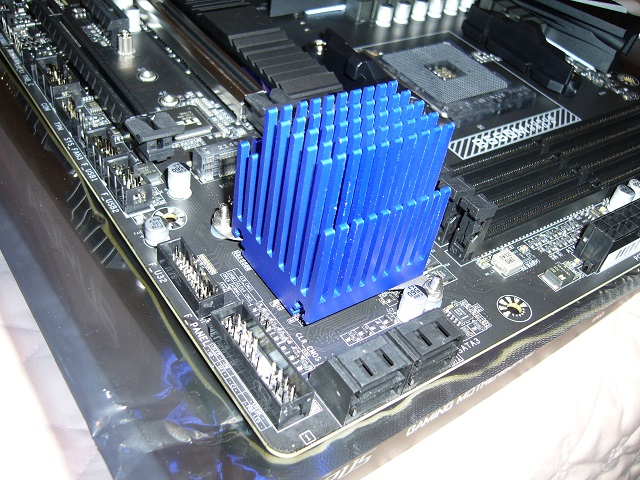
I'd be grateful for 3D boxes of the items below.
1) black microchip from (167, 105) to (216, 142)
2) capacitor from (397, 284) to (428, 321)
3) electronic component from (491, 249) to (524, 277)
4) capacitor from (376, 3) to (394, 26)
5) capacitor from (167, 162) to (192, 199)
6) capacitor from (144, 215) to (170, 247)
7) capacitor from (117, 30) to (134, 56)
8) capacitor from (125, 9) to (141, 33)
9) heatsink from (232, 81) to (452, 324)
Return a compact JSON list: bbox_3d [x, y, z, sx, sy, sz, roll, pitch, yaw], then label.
[{"bbox_3d":[-0.046,-0.041,0.220,0.017,0.002,0.016,-20,49,-30],"label":"black microchip"},{"bbox_3d":[0.024,0.016,0.166,0.006,0.007,0.006,6,41,-5],"label":"capacitor"},{"bbox_3d":[0.054,0.007,0.188,0.008,0.002,0.007,-20,49,-30],"label":"electronic component"},{"bbox_3d":[0.031,-0.106,0.306,0.007,0.009,0.007,-20,49,-30],"label":"capacitor"},{"bbox_3d":[-0.041,-0.017,0.190,0.007,0.009,0.007,6,41,-5],"label":"capacitor"},{"bbox_3d":[-0.044,-0.002,0.175,0.006,0.005,0.006,6,41,-5],"label":"capacitor"},{"bbox_3d":[-0.075,-0.076,0.249,0.006,0.008,0.006,-20,49,-30],"label":"capacitor"},{"bbox_3d":[-0.076,-0.090,0.264,0.006,0.009,0.006,-20,49,-30],"label":"capacitor"},{"bbox_3d":[0.005,-0.011,0.160,0.037,0.047,0.037,-20,49,-30],"label":"heatsink"}]

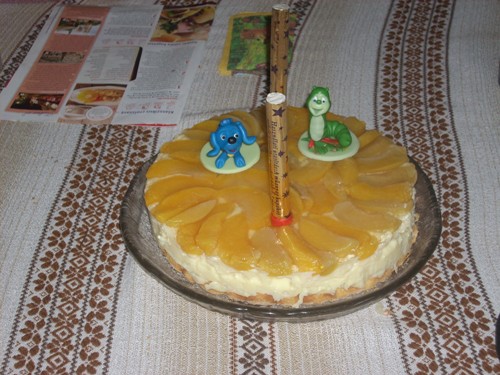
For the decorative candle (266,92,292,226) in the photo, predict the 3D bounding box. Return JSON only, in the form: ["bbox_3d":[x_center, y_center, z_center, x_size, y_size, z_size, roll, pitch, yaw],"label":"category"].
[{"bbox_3d":[0.025,-0.020,0.803,0.018,0.133,0.018,-3,38,2],"label":"decorative candle"}]

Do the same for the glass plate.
[{"bbox_3d":[0.030,0.028,0.921,0.310,0.032,0.310,0,37,0],"label":"glass plate"}]

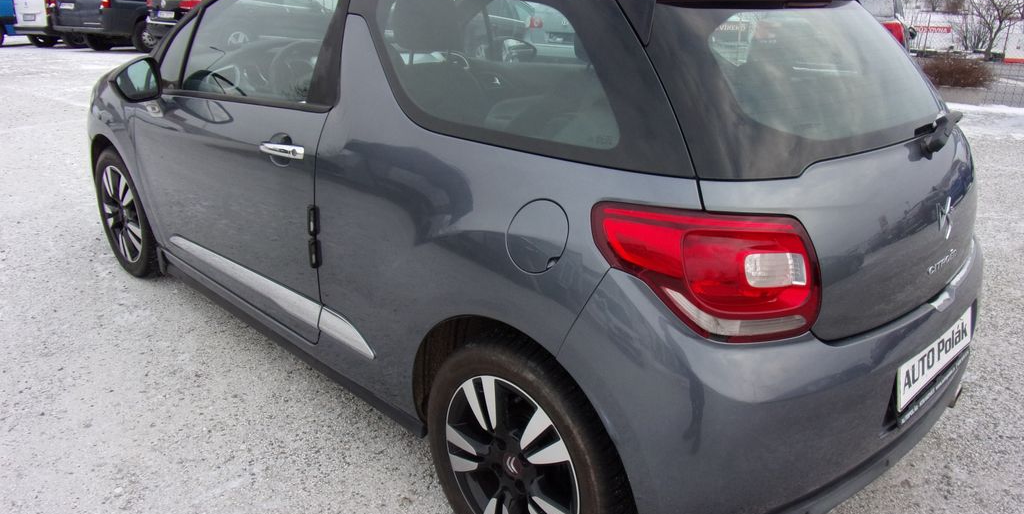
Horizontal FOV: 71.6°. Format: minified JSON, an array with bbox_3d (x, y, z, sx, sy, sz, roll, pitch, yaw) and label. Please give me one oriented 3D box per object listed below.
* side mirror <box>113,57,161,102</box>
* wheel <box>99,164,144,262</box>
[{"bbox_3d":[-1.263,-0.608,2.401,0.130,0.150,0.190,17,26,34],"label":"side mirror"},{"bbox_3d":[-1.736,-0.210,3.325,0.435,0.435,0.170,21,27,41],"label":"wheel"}]

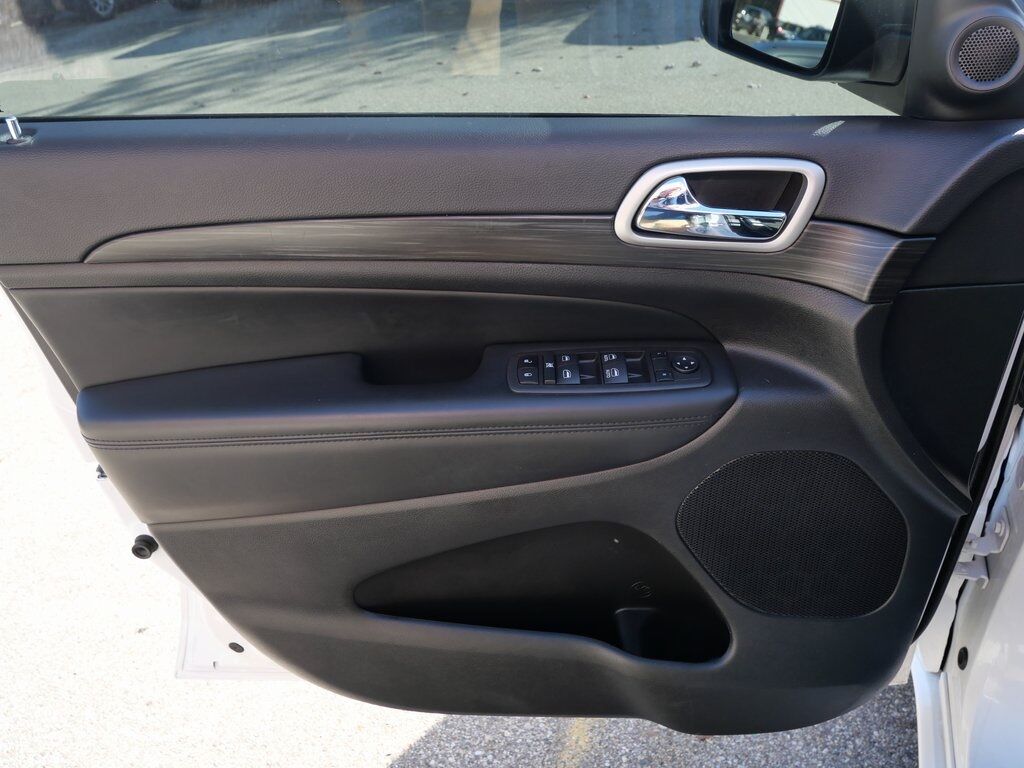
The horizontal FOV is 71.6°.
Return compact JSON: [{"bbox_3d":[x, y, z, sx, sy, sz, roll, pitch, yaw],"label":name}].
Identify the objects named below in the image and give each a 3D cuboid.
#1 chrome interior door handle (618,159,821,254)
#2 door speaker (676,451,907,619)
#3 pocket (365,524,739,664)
[{"bbox_3d":[0.174,-0.151,0.602,0.174,0.078,0.035,0,29,1],"label":"chrome interior door handle"},{"bbox_3d":[0.297,0.159,0.761,0.238,0.222,0.030,0,29,1],"label":"door speaker"},{"bbox_3d":[0.032,0.223,0.778,0.395,0.180,0.080,0,29,1],"label":"pocket"}]

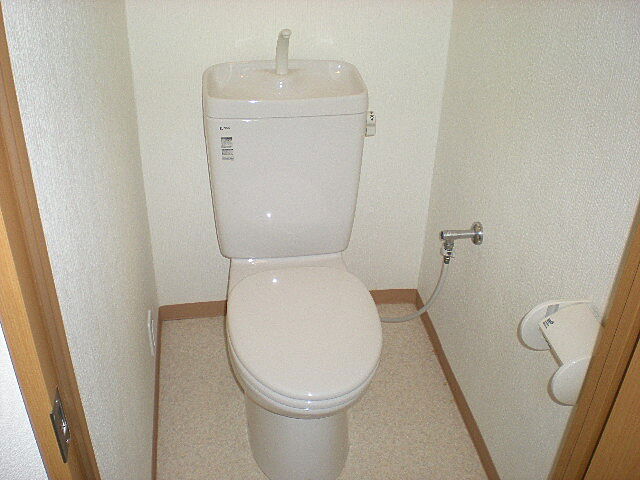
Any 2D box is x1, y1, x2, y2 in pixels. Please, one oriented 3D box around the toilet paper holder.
[{"bbox_3d":[0.438,0.194,1.228,0.125,0.113,0.144,-3,33,-8],"label":"toilet paper holder"}]

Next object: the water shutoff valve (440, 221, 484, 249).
[{"bbox_3d":[0.356,-0.007,1.789,0.101,0.073,0.060,-3,33,-8],"label":"water shutoff valve"}]

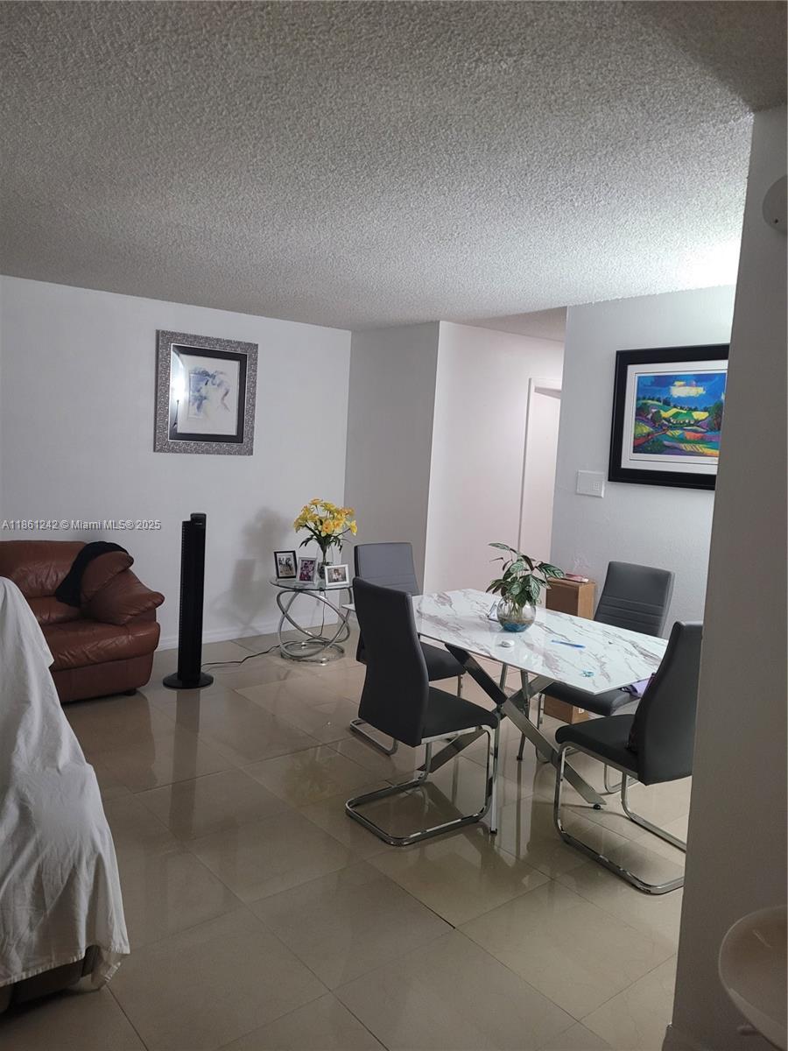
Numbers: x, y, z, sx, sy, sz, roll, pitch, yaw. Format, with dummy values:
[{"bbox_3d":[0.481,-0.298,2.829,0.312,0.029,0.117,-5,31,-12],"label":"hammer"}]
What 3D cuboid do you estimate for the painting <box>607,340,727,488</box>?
[{"bbox_3d":[1.576,-0.599,4.386,0.040,0.775,0.840,-3,8,-39],"label":"painting"}]

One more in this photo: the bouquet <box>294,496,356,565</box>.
[{"bbox_3d":[-0.510,0.042,5.854,0.460,0.470,0.410,2,6,-5],"label":"bouquet"}]

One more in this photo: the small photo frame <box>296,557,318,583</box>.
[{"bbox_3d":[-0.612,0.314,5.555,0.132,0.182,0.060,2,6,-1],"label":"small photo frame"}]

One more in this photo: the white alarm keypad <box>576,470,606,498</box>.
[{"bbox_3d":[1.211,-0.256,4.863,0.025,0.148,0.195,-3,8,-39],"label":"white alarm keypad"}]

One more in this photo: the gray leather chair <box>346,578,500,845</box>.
[{"bbox_3d":[0.126,0.726,3.325,0.538,0.998,0.406,-2,8,-37],"label":"gray leather chair"}]

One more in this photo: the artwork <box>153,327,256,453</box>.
[{"bbox_3d":[-1.344,-0.940,5.723,0.765,0.840,0.050,-3,8,-39],"label":"artwork"}]

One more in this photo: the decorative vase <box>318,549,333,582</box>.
[{"bbox_3d":[-0.490,0.275,5.676,0.120,0.240,0.120,2,6,-5],"label":"decorative vase"}]

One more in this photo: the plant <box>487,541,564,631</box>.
[{"bbox_3d":[0.574,0.277,3.467,0.335,0.370,0.310,3,6,5],"label":"plant"}]

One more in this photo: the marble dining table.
[{"bbox_3d":[0.525,0.834,3.551,0.855,0.760,1.485,-3,8,-41],"label":"marble dining table"}]

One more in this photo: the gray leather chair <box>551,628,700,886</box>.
[{"bbox_3d":[0.969,0.792,3.073,0.406,0.998,0.538,-2,8,-34],"label":"gray leather chair"}]

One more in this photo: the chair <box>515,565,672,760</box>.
[{"bbox_3d":[1.019,0.708,3.836,0.525,0.990,0.430,-3,8,-39],"label":"chair"}]

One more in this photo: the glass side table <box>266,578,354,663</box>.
[{"bbox_3d":[-0.587,0.663,5.726,0.620,0.530,0.620,2,6,0],"label":"glass side table"}]

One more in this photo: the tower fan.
[{"bbox_3d":[-1.271,0.455,4.916,0.316,1.060,0.316,-2,8,-33],"label":"tower fan"}]

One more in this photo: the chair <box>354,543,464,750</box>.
[{"bbox_3d":[0.070,0.630,4.159,0.406,0.998,0.538,-2,8,-35],"label":"chair"}]

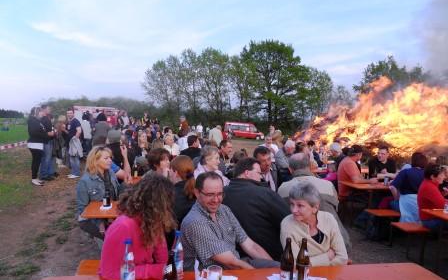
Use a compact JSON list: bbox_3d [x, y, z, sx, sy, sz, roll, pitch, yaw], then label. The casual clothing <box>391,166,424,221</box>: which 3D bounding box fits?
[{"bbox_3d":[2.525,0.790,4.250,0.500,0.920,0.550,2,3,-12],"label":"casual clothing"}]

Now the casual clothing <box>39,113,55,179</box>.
[{"bbox_3d":[-4.388,0.174,7.700,0.400,1.560,0.480,2,3,-3],"label":"casual clothing"}]

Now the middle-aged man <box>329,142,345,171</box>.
[{"bbox_3d":[2.247,0.731,6.150,0.750,1.260,0.520,0,4,-39],"label":"middle-aged man"}]

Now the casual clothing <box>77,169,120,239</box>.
[{"bbox_3d":[-1.340,0.766,3.311,0.480,0.850,0.520,-3,5,-41],"label":"casual clothing"}]

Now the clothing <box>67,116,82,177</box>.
[{"bbox_3d":[-3.875,0.200,8.050,0.480,1.500,0.360,4,3,27],"label":"clothing"}]

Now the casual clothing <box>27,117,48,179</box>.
[{"bbox_3d":[-4.263,0.176,7.100,0.480,1.400,0.460,2,3,-18],"label":"casual clothing"}]

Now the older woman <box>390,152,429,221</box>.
[{"bbox_3d":[2.465,0.816,4.161,0.520,1.220,0.700,1,4,-13],"label":"older woman"}]

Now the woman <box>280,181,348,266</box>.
[{"bbox_3d":[0.575,0.882,2.087,0.520,1.250,0.750,0,4,-3],"label":"woman"}]

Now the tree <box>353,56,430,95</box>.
[{"bbox_3d":[24.300,-6.706,44.641,11.000,10.700,10.000,0,4,0],"label":"tree"}]

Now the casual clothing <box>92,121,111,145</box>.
[{"bbox_3d":[-3.380,-0.160,8.510,0.520,0.720,0.340,0,4,6],"label":"casual clothing"}]

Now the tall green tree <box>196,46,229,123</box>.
[{"bbox_3d":[-1.690,-8.129,50.000,5.600,13.000,5.600,1,4,0],"label":"tall green tree"}]

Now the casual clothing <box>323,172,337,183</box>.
[{"bbox_3d":[1.936,0.720,5.700,0.340,0.260,0.320,2,3,-11],"label":"casual clothing"}]

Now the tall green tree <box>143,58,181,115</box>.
[{"bbox_3d":[-10.262,-7.635,51.000,6.200,11.700,6.000,1,4,0],"label":"tall green tree"}]

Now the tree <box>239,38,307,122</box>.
[{"bbox_3d":[7.968,-8.290,50.000,10.600,14.700,10.400,3,3,0],"label":"tree"}]

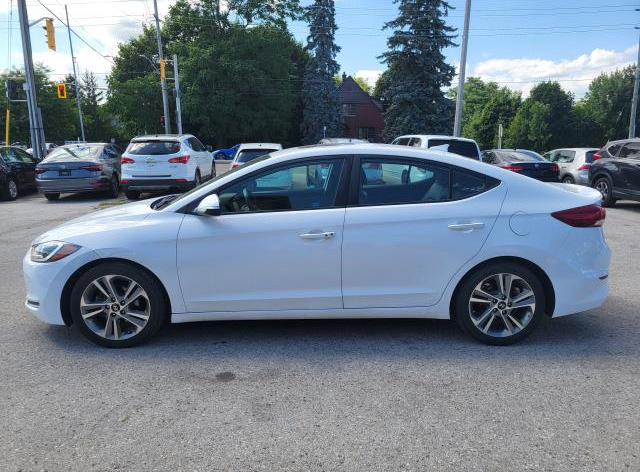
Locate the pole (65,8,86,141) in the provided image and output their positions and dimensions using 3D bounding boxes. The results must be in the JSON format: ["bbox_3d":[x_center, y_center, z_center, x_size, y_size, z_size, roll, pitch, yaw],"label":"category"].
[{"bbox_3d":[-17.391,-10.590,34.668,0.300,11.300,0.300,0,10,0],"label":"pole"}]

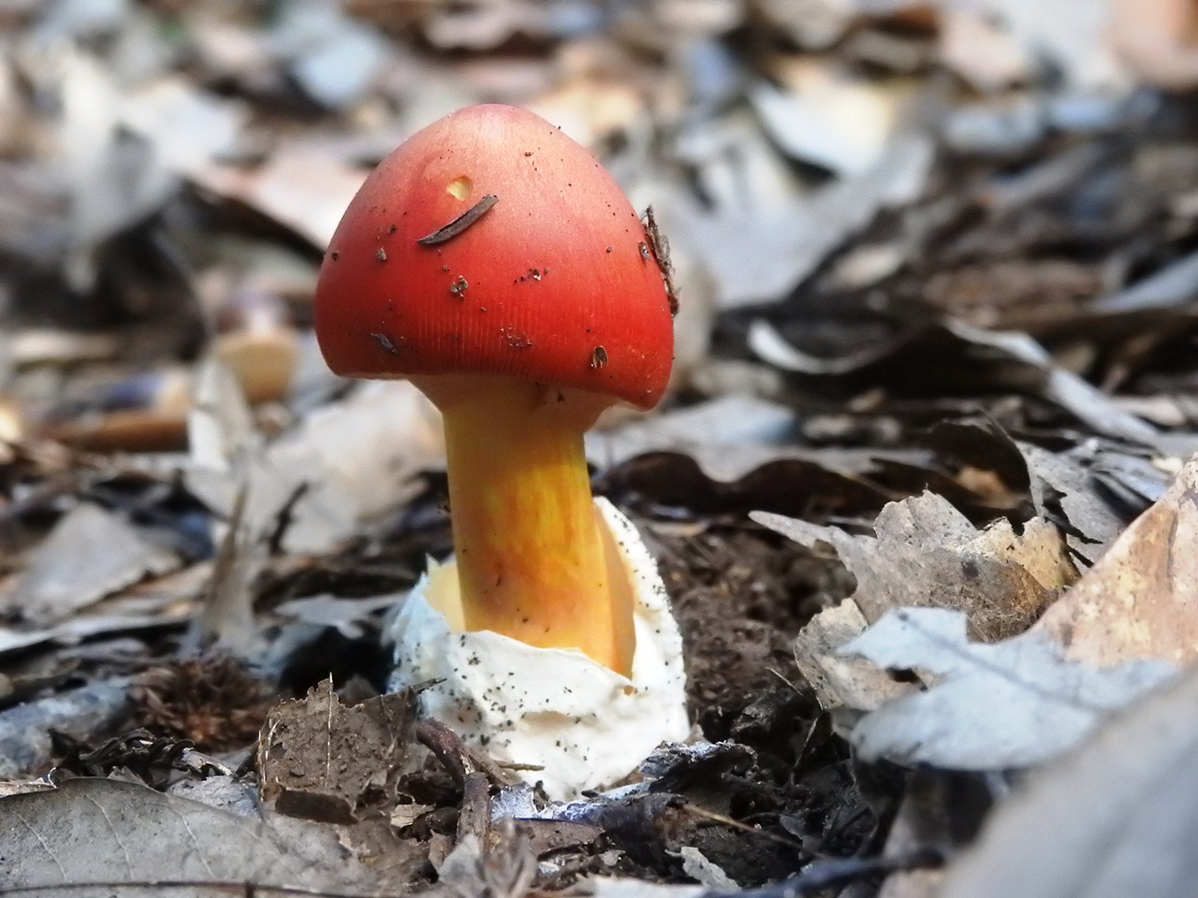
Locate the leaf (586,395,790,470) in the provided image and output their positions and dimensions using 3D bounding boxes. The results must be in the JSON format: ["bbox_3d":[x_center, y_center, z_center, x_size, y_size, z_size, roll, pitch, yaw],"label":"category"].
[{"bbox_3d":[0.019,-0.004,0.570,0.044,0.010,0.027,0,15,0],"label":"leaf"}]

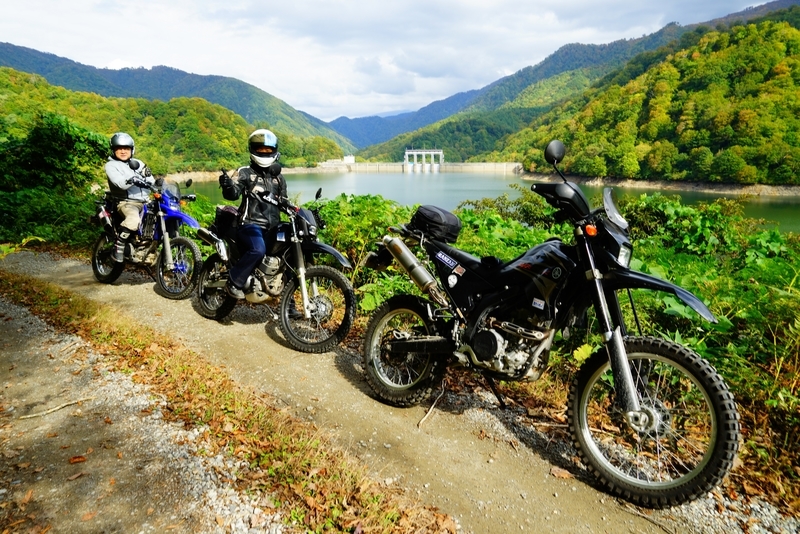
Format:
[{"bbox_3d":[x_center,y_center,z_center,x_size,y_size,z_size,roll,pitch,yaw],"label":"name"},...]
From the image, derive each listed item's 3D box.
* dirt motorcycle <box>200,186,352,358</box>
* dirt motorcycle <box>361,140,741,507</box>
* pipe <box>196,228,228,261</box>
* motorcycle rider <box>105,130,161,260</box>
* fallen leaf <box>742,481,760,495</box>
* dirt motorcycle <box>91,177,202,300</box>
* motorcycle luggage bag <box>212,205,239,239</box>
[{"bbox_3d":[-1.171,-0.094,4.643,2.150,1.380,0.820,9,6,38],"label":"dirt motorcycle"},{"bbox_3d":[0.562,0.183,2.812,2.180,1.460,0.840,10,2,42],"label":"dirt motorcycle"},{"bbox_3d":[-1.707,-0.190,4.817,0.540,0.160,0.120,38,32,31],"label":"pipe"},{"bbox_3d":[-3.186,-0.800,6.307,0.700,1.540,0.620,10,15,42],"label":"motorcycle rider"},{"bbox_3d":[1.546,0.970,2.346,0.055,0.020,0.090,-2,12,-11],"label":"fallen leaf"},{"bbox_3d":[-3.064,-0.422,6.318,2.180,1.400,0.820,8,6,32],"label":"dirt motorcycle"},{"bbox_3d":[-1.548,-0.404,4.943,0.290,0.300,0.280,9,6,38],"label":"motorcycle luggage bag"}]

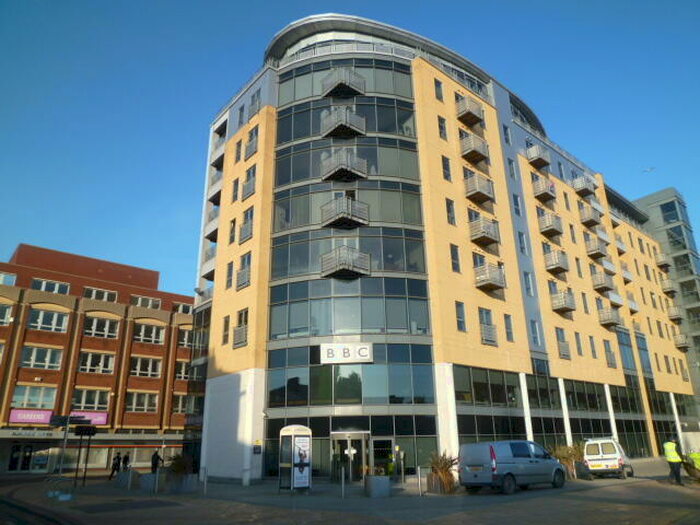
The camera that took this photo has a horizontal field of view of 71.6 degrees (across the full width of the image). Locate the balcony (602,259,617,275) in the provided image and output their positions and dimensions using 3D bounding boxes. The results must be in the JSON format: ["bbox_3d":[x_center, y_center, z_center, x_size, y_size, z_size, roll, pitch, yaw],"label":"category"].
[{"bbox_3d":[22.206,0.455,42.458,2.550,1.000,1.000,15,-25,-37],"label":"balcony"}]

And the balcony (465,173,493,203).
[{"bbox_3d":[8.170,-4.606,30.655,1.550,1.198,0.906,15,-25,-38],"label":"balcony"}]

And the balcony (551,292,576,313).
[{"bbox_3d":[14.971,2.796,34.038,1.550,1.198,0.906,15,-25,-38],"label":"balcony"}]

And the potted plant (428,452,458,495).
[{"bbox_3d":[3.582,8.257,19.184,1.120,1.520,1.050,-1,-20,0],"label":"potted plant"}]

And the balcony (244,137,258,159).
[{"bbox_3d":[-6.360,-7.236,30.990,0.220,1.270,1.470,16,-26,-38],"label":"balcony"}]

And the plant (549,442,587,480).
[{"bbox_3d":[10.559,9.671,23.780,1.400,1.700,1.350,16,-26,-38],"label":"plant"}]

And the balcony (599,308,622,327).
[{"bbox_3d":[20.614,4.373,38.541,1.643,1.198,0.906,15,-25,-38],"label":"balcony"}]

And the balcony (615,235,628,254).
[{"bbox_3d":[25.040,-1.452,45.672,2.000,1.100,1.000,15,-25,-37],"label":"balcony"}]

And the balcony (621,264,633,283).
[{"bbox_3d":[25.319,1.023,45.079,2.063,1.258,1.000,15,-25,-38],"label":"balcony"}]

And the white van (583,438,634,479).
[{"bbox_3d":[12.984,9.773,24.293,1.710,1.820,4.150,-14,-23,32],"label":"white van"}]

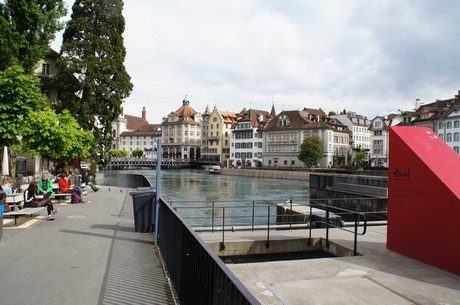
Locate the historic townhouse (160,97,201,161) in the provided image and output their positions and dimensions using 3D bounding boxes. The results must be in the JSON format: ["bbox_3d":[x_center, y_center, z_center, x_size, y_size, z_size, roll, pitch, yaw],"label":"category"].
[{"bbox_3d":[-23.000,-11.006,168.345,16.000,32.200,15.000,-1,-2,23],"label":"historic townhouse"}]

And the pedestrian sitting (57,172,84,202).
[{"bbox_3d":[-6.150,1.367,13.269,0.980,1.260,0.520,0,-2,-15],"label":"pedestrian sitting"}]

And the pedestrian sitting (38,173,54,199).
[{"bbox_3d":[-6.550,1.311,12.270,0.580,1.320,0.800,1,-2,-24],"label":"pedestrian sitting"}]

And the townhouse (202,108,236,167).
[{"bbox_3d":[-4.100,-6.092,138.206,9.500,23.400,12.000,-1,-2,27],"label":"townhouse"}]

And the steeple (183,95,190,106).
[{"bbox_3d":[-21.200,-25.284,168.718,2.900,5.512,2.900,0,-1,0],"label":"steeple"}]

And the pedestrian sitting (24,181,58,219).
[{"bbox_3d":[-5.180,1.338,9.468,0.920,1.120,0.480,0,-2,-18],"label":"pedestrian sitting"}]

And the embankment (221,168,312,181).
[{"bbox_3d":[6.600,4.910,80.699,1.500,1.400,42.500,1,-2,-23],"label":"embankment"}]

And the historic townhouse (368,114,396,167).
[{"bbox_3d":[51.300,-3.441,117.130,8.800,16.800,11.000,-1,-2,20],"label":"historic townhouse"}]

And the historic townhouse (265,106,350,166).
[{"bbox_3d":[24.600,-4.437,109.653,24.500,18.600,14.000,0,-2,17],"label":"historic townhouse"}]

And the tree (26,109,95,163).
[{"bbox_3d":[-8.700,-0.043,17.507,3.600,4.300,3.600,1,-2,-27],"label":"tree"}]

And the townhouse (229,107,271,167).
[{"bbox_3d":[6.600,-4.220,114.149,11.200,18.400,14.000,0,-2,14],"label":"townhouse"}]

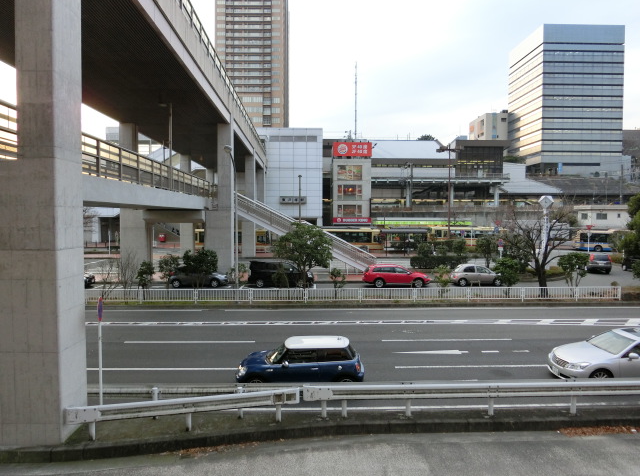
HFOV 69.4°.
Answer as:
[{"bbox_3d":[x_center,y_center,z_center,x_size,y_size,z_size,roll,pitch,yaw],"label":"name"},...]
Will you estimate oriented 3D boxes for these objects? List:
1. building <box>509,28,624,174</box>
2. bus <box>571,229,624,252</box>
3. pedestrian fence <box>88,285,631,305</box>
[{"bbox_3d":[92.500,-48.700,176.200,28.900,53.500,27.400,0,2,-2],"label":"building"},{"bbox_3d":[38.700,0.350,61.200,10.500,3.020,2.490,0,3,0],"label":"bus"},{"bbox_3d":[1.950,3.140,25.400,29.700,0.860,0.120,0,2,-2],"label":"pedestrian fence"}]

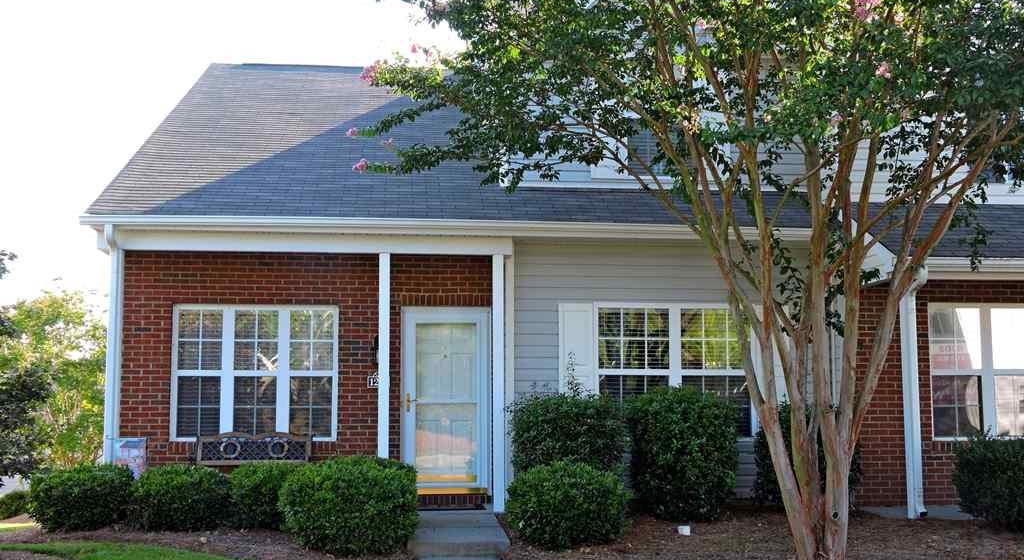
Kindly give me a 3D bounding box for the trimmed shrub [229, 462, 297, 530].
[{"bbox_3d":[-2.356,2.075,11.400,0.830,0.600,0.820,1,-6,-8],"label":"trimmed shrub"}]

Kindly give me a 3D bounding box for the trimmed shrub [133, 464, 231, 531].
[{"bbox_3d":[-3.198,2.093,11.450,0.950,0.580,0.850,1,-6,-8],"label":"trimmed shrub"}]

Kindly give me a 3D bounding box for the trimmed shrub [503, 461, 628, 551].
[{"bbox_3d":[0.481,1.966,10.450,1.060,0.710,0.960,1,-6,-8],"label":"trimmed shrub"}]

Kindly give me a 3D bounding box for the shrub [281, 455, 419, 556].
[{"bbox_3d":[-1.421,1.930,10.220,1.180,0.800,1.050,1,-6,-7],"label":"shrub"}]

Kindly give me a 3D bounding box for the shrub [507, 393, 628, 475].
[{"bbox_3d":[0.530,1.693,11.300,1.110,1.240,0.950,1,-6,-7],"label":"shrub"}]

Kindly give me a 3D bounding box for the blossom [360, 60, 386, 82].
[{"bbox_3d":[-1.031,-1.552,8.807,0.190,0.165,0.170,1,-6,-8],"label":"blossom"}]

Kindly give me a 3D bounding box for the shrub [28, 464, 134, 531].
[{"bbox_3d":[-3.929,1.978,10.800,0.980,0.580,0.880,1,-6,-7],"label":"shrub"}]

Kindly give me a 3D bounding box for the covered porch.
[{"bbox_3d":[-2.147,0.964,12.676,4.258,2.990,1.140,1,-6,-8],"label":"covered porch"}]

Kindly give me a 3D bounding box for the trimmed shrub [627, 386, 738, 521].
[{"bbox_3d":[1.643,1.664,11.400,1.070,1.250,0.950,1,-6,-7],"label":"trimmed shrub"}]

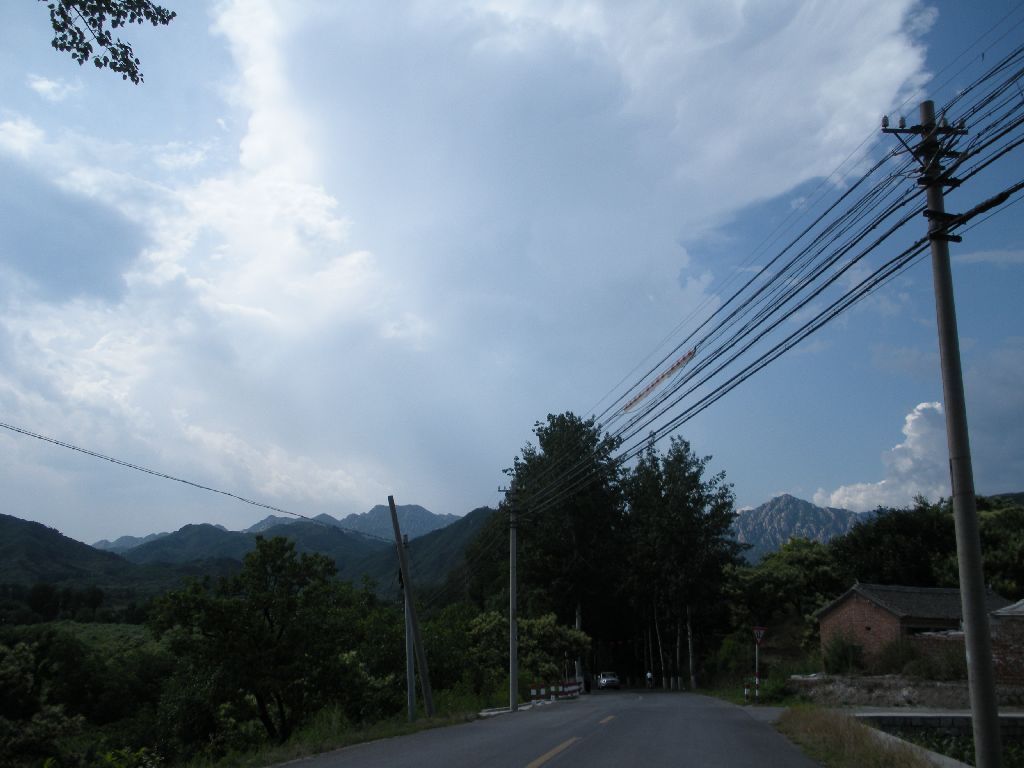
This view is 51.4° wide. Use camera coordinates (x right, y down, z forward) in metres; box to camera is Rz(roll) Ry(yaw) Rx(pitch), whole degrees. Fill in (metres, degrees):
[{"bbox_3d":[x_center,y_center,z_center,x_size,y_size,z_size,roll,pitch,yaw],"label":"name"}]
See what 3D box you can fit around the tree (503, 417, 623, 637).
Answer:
[{"bbox_3d":[2.940,9.134,59.629,6.700,15.400,6.500,0,-15,0],"label":"tree"}]

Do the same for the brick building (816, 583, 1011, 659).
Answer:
[{"bbox_3d":[19.535,11.732,50.293,9.400,4.150,4.900,9,-17,-30],"label":"brick building"}]

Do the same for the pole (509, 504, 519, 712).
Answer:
[{"bbox_3d":[0.056,6.980,35.385,0.280,7.400,0.280,0,-15,0],"label":"pole"}]

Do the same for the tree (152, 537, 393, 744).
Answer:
[{"bbox_3d":[-5.425,5.791,24.120,5.500,4.600,5.200,0,-15,0],"label":"tree"}]

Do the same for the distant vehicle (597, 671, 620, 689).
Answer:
[{"bbox_3d":[8.338,25.439,91.542,1.720,1.470,4.400,0,-15,2],"label":"distant vehicle"}]

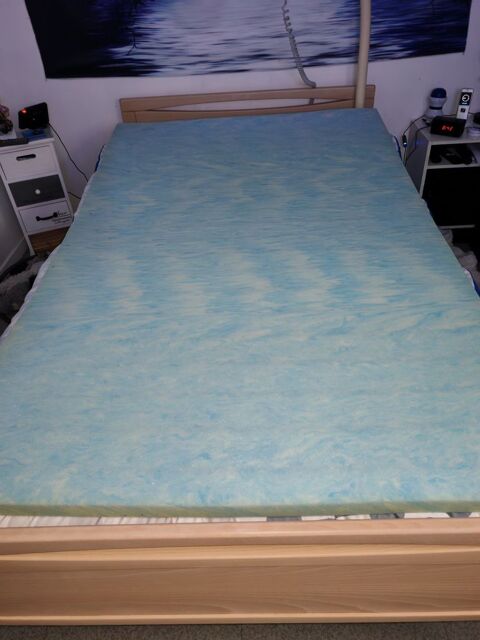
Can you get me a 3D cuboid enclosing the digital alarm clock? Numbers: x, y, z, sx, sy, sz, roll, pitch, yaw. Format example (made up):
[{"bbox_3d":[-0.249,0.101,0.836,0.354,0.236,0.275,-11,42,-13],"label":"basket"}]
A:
[{"bbox_3d":[1.032,-0.957,2.471,0.143,0.062,0.068,18,46,24],"label":"digital alarm clock"}]

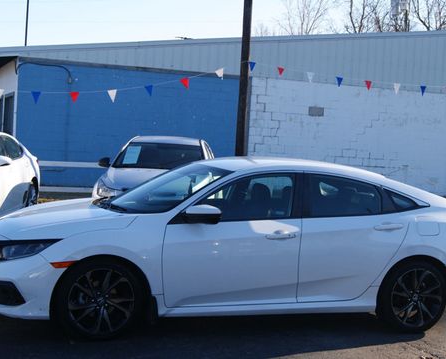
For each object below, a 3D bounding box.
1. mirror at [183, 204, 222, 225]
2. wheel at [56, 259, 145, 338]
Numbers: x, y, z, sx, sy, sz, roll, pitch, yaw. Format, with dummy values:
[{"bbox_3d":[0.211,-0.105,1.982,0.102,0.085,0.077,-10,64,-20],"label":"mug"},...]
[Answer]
[{"bbox_3d":[-0.153,0.272,5.934,0.200,0.145,0.240,2,3,-17],"label":"mirror"},{"bbox_3d":[-0.946,0.913,5.885,0.640,0.640,0.225,2,3,-17],"label":"wheel"}]

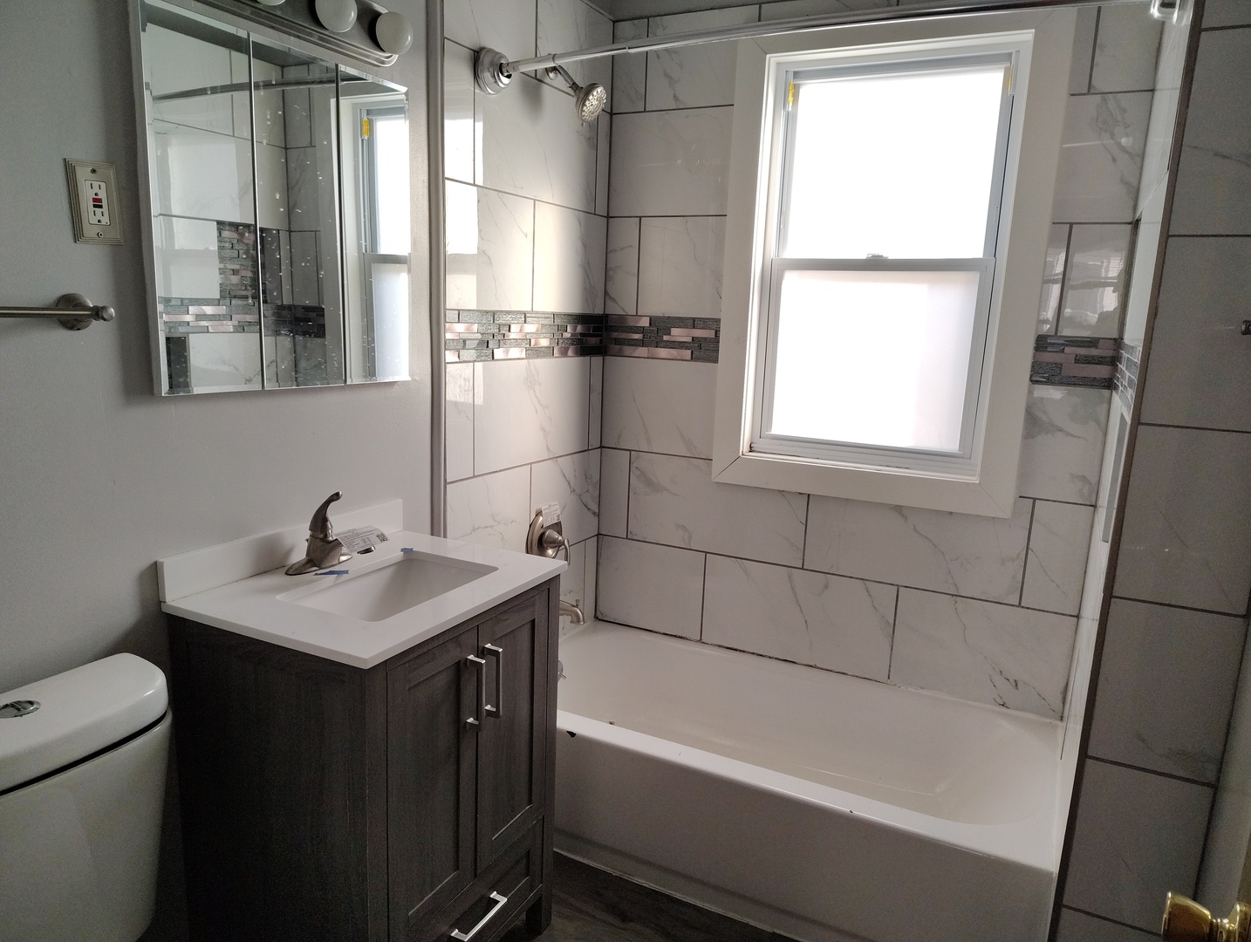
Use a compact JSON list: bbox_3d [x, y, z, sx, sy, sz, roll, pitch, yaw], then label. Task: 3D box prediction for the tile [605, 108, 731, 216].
[{"bbox_3d":[0.131,-0.941,2.664,0.394,0.308,0.010,8,13,26],"label":"tile"}]

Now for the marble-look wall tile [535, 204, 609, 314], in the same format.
[{"bbox_3d":[-0.163,-0.635,2.635,0.010,0.303,0.424,7,12,27],"label":"marble-look wall tile"}]

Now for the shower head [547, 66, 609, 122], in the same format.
[{"bbox_3d":[-0.139,-1.045,2.372,0.180,0.170,0.100,7,12,27],"label":"shower head"}]

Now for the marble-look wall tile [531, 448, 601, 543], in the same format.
[{"bbox_3d":[-0.189,0.098,2.769,0.010,0.302,0.417,8,13,27],"label":"marble-look wall tile"}]

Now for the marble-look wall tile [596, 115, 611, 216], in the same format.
[{"bbox_3d":[-0.073,-0.957,2.709,0.010,0.307,0.081,8,12,27],"label":"marble-look wall tile"}]

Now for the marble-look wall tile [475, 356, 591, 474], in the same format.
[{"bbox_3d":[-0.261,-0.176,2.553,0.010,0.301,0.604,8,13,27],"label":"marble-look wall tile"}]

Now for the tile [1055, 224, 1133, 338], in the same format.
[{"bbox_3d":[1.183,-0.480,2.190,0.135,0.272,0.010,8,12,26],"label":"tile"}]

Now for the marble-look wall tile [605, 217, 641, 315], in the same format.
[{"bbox_3d":[-0.006,-0.659,2.798,0.112,0.303,0.010,7,12,27],"label":"marble-look wall tile"}]

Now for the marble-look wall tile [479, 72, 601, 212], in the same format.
[{"bbox_3d":[-0.233,-0.910,2.409,0.010,0.308,0.605,8,13,27],"label":"marble-look wall tile"}]

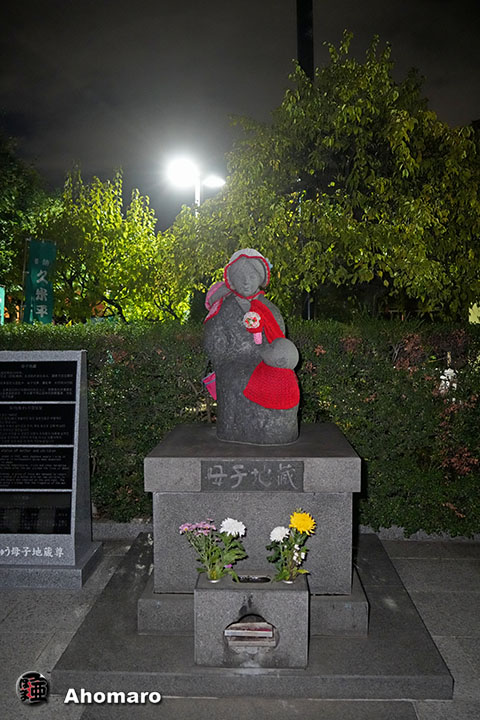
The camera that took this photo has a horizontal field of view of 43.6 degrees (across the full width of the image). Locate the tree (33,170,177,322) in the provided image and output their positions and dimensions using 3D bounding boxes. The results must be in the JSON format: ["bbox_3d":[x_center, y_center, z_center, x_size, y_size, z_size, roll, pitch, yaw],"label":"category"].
[{"bbox_3d":[-2.014,-0.916,9.083,2.100,3.826,2.100,0,3,3],"label":"tree"}]

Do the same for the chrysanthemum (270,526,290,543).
[{"bbox_3d":[0.163,0.701,2.412,0.080,0.058,0.075,0,3,3],"label":"chrysanthemum"}]

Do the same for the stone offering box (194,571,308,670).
[{"bbox_3d":[0.050,1.041,2.429,0.440,0.307,0.199,0,3,3],"label":"stone offering box"}]

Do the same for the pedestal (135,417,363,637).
[{"bbox_3d":[0.075,0.784,3.090,0.982,0.763,1.059,0,3,3],"label":"pedestal"}]

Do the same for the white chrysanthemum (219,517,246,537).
[{"bbox_3d":[-0.030,0.672,2.420,0.105,0.071,0.100,0,3,3],"label":"white chrysanthemum"}]

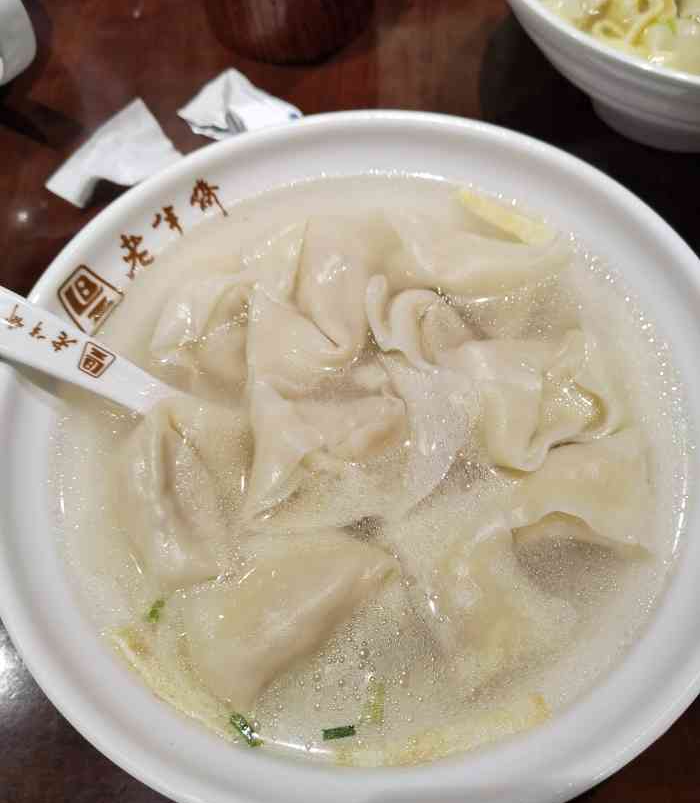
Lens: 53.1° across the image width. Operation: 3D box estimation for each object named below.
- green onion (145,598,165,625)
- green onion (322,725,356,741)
[{"bbox_3d":[-0.055,0.059,0.197,0.003,0.002,0.007,20,67,13],"label":"green onion"},{"bbox_3d":[-0.003,0.085,0.180,0.009,0.002,0.003,-8,64,0],"label":"green onion"}]

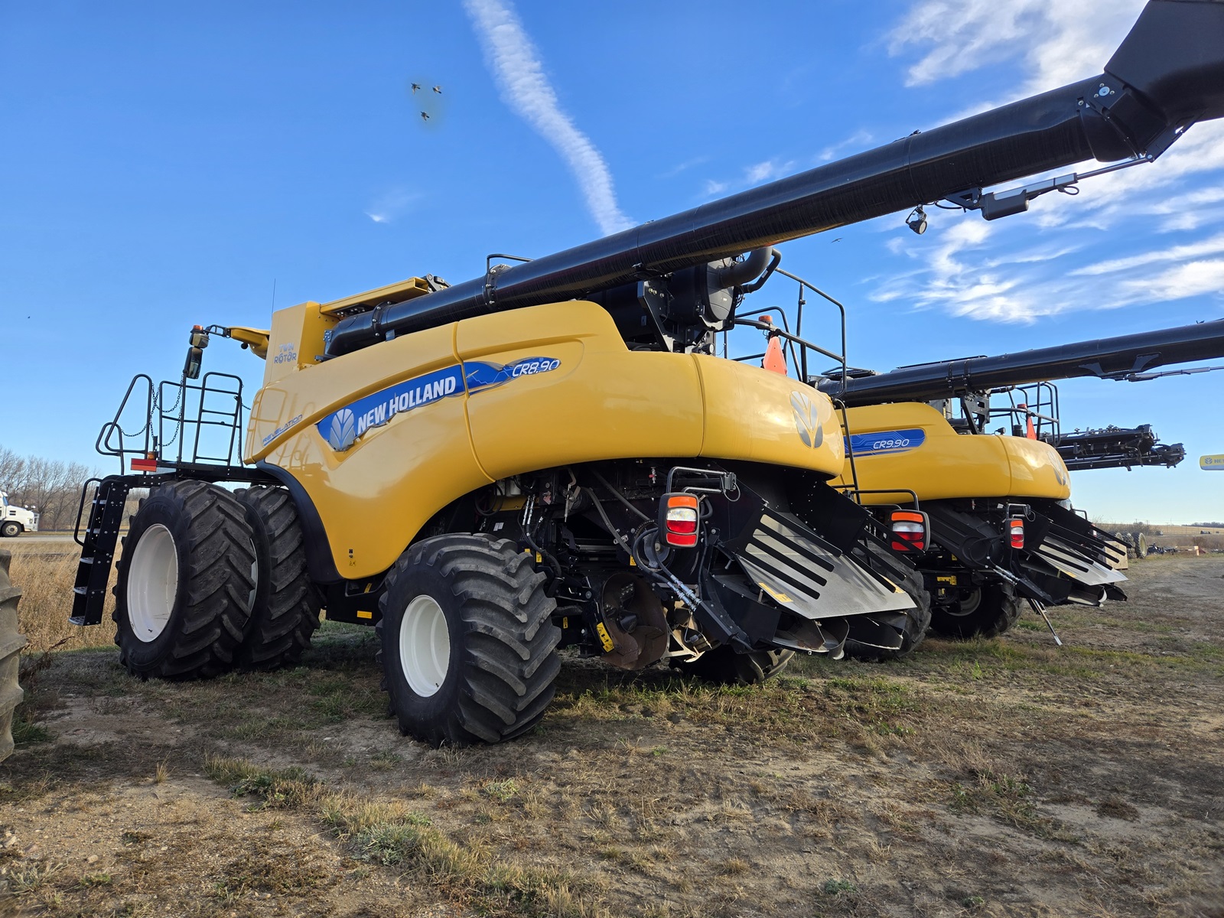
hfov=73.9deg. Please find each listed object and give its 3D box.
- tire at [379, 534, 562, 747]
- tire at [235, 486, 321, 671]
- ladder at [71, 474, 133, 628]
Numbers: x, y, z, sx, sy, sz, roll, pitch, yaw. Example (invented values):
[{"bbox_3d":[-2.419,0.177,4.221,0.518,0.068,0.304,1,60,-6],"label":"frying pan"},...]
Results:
[{"bbox_3d":[-1.110,1.345,6.050,0.720,1.560,1.580,5,-7,-42],"label":"tire"},{"bbox_3d":[-3.790,1.275,8.640,1.950,1.920,0.580,-4,-7,39],"label":"tire"},{"bbox_3d":[-5.055,0.920,7.960,0.500,1.430,0.270,-4,-14,39],"label":"ladder"}]

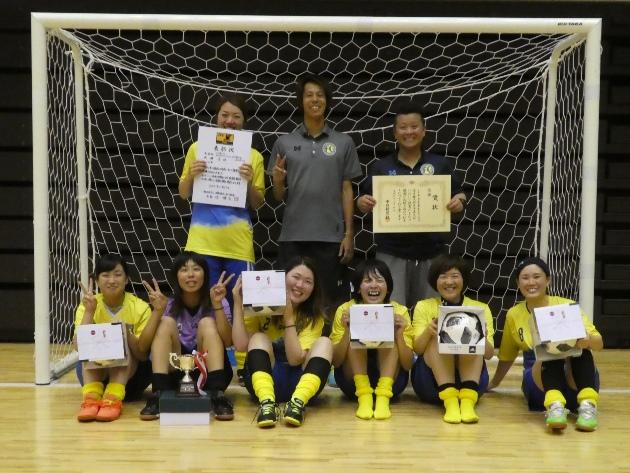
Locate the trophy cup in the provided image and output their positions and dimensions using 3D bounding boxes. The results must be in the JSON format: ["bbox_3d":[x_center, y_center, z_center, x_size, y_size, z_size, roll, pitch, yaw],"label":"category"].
[{"bbox_3d":[-0.603,0.658,3.236,0.160,0.203,0.107,1,3,0],"label":"trophy cup"}]

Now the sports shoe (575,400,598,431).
[{"bbox_3d":[1.327,0.849,3.285,0.100,0.105,0.260,2,4,21],"label":"sports shoe"}]

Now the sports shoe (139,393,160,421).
[{"bbox_3d":[-0.789,0.826,3.380,0.098,0.100,0.260,1,3,4],"label":"sports shoe"}]

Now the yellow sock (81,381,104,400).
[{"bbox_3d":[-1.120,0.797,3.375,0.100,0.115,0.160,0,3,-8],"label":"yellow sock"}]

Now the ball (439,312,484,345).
[{"bbox_3d":[0.731,0.479,3.360,0.215,0.215,0.215,1,3,0],"label":"ball"}]

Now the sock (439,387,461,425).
[{"bbox_3d":[0.683,0.827,3.367,0.100,0.130,0.235,1,3,12],"label":"sock"}]

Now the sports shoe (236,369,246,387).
[{"bbox_3d":[-0.393,0.799,3.912,0.100,0.100,0.250,0,3,-7],"label":"sports shoe"}]

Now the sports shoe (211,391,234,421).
[{"bbox_3d":[-0.453,0.822,3.355,0.100,0.108,0.260,0,3,-9],"label":"sports shoe"}]

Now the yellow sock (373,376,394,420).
[{"bbox_3d":[0.345,0.800,3.379,0.092,0.165,0.230,1,3,6],"label":"yellow sock"}]

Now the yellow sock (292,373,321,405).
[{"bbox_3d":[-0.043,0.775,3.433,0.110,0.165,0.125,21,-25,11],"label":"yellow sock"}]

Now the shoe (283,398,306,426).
[{"bbox_3d":[-0.078,0.826,3.258,0.099,0.110,0.260,11,-3,9],"label":"shoe"}]

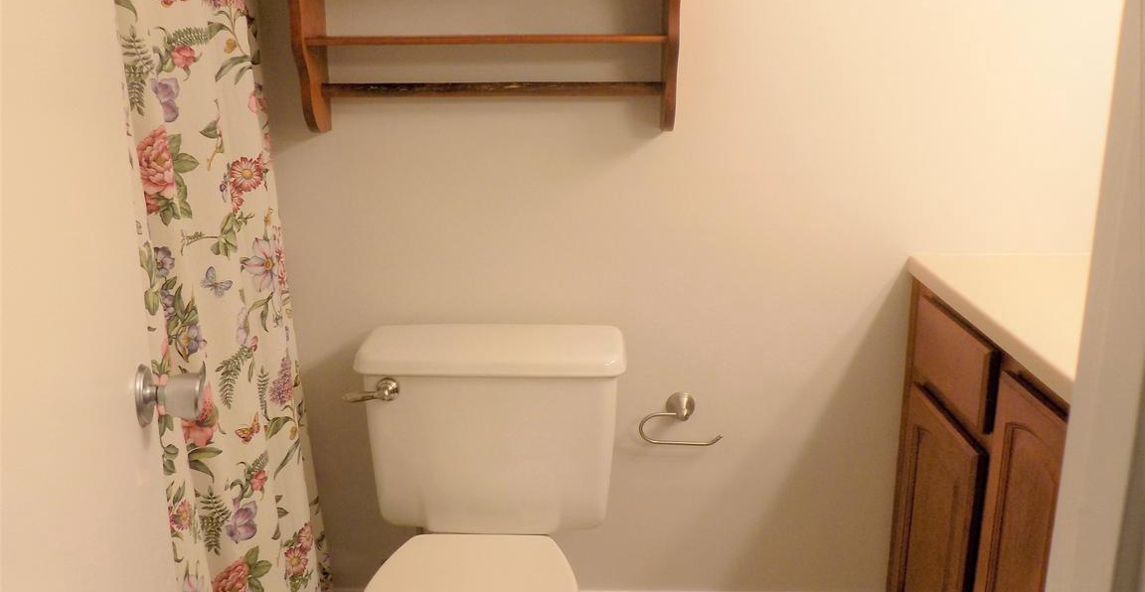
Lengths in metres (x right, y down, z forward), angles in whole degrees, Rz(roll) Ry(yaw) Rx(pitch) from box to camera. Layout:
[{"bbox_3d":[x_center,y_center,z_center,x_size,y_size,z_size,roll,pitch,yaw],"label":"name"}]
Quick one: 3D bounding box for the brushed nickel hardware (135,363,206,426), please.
[{"bbox_3d":[-0.419,0.102,1.054,0.063,0.066,0.066,-2,15,-8],"label":"brushed nickel hardware"}]

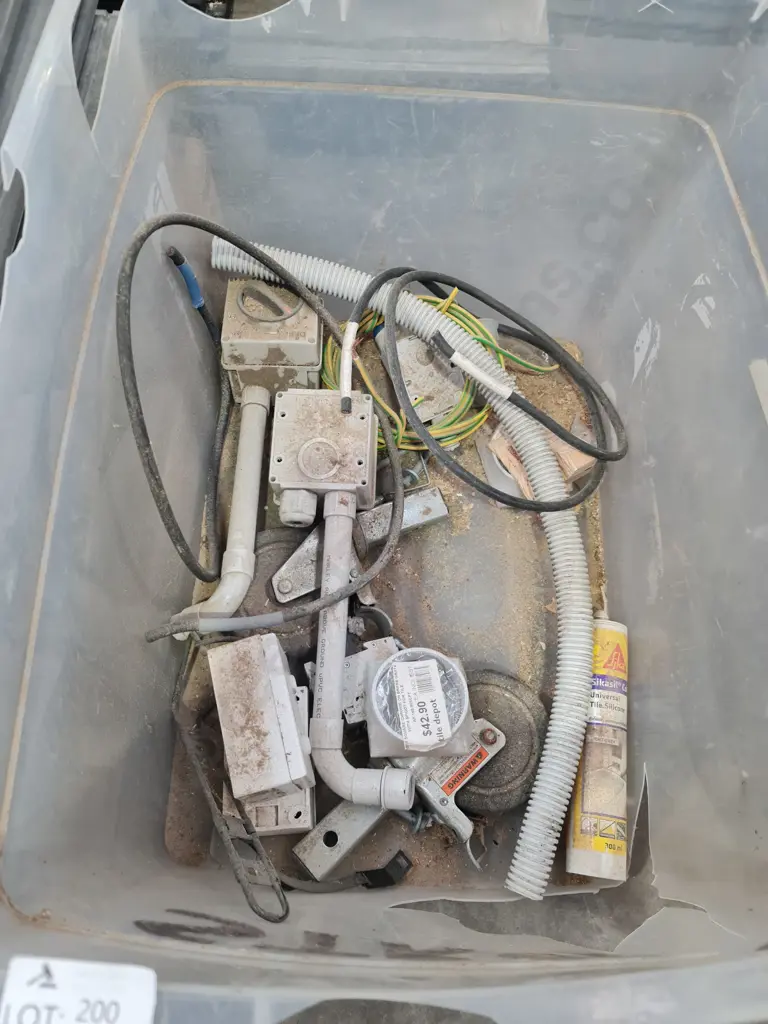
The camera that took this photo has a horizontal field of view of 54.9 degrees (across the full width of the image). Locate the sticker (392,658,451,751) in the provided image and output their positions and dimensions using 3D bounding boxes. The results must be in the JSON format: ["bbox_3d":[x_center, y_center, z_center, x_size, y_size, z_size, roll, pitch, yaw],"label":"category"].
[{"bbox_3d":[0.032,0.164,0.630,0.039,0.005,0.070,-8,70,-4],"label":"sticker"}]

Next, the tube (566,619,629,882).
[{"bbox_3d":[0.197,0.211,0.678,0.050,0.050,0.224,15,67,-16],"label":"tube"}]

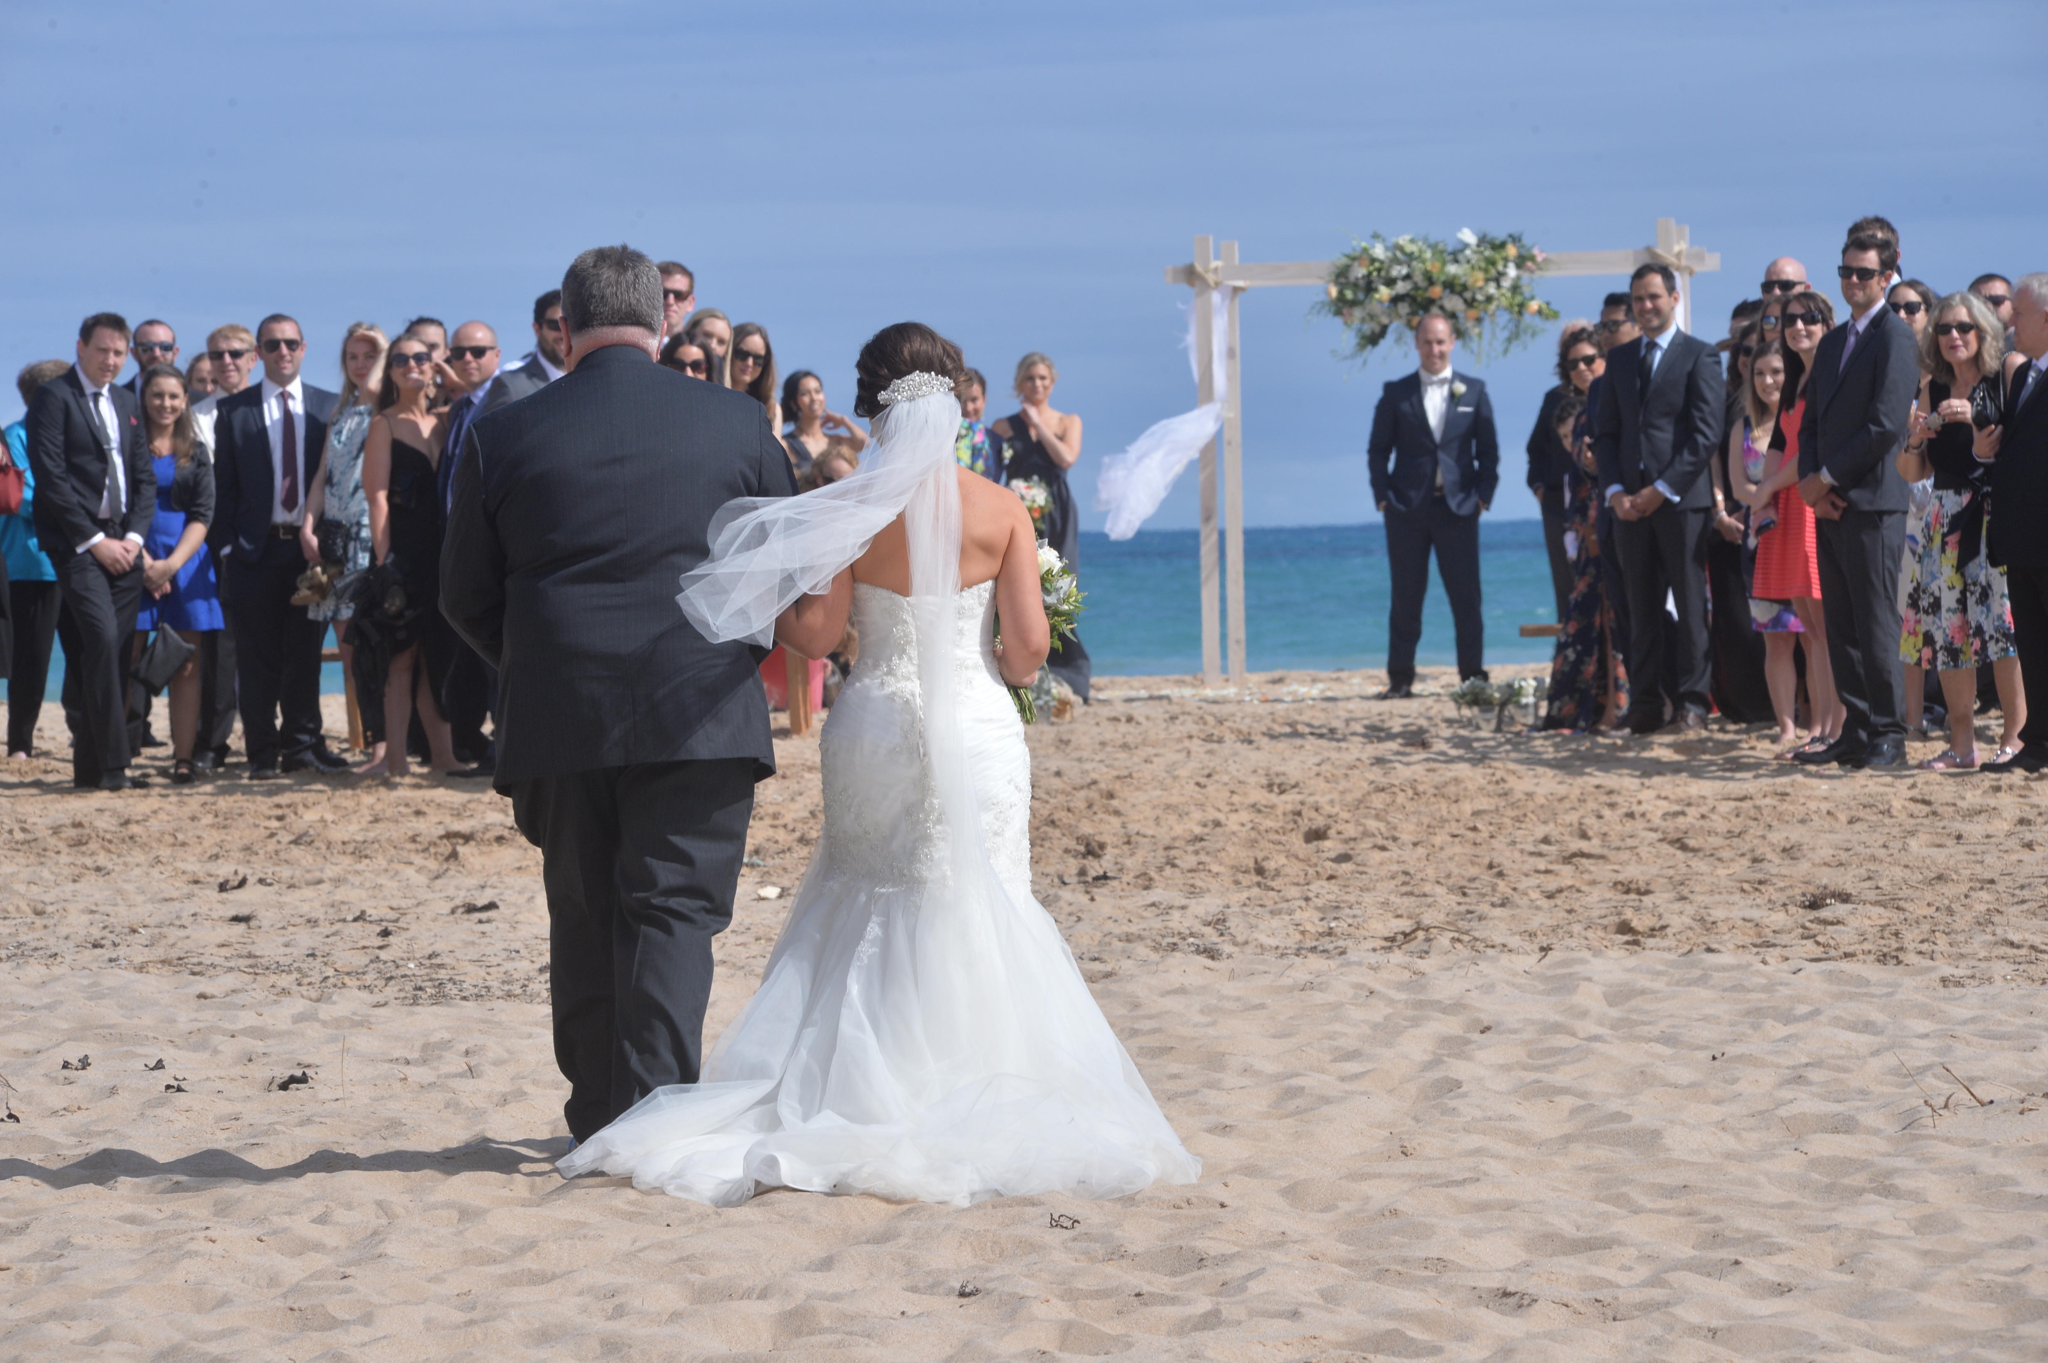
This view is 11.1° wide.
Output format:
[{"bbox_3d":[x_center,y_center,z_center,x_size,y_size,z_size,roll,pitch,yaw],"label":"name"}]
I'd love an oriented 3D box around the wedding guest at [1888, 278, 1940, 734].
[{"bbox_3d":[3.342,-0.653,39.400,0.430,1.700,0.320,-1,1,22],"label":"wedding guest"}]

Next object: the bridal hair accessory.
[{"bbox_3d":[-0.211,-0.579,20.870,0.155,0.065,0.060,-2,1,0],"label":"bridal hair accessory"}]

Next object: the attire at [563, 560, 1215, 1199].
[{"bbox_3d":[-0.270,0.391,20.500,1.200,1.170,1.250,-2,1,1],"label":"attire"}]

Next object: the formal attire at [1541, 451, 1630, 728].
[{"bbox_3d":[2.208,-0.356,41.400,0.420,1.100,0.360,-1,1,15],"label":"formal attire"}]

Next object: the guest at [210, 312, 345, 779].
[{"bbox_3d":[-2.881,-0.525,40.600,0.530,1.797,0.340,-1,1,-15],"label":"guest"}]

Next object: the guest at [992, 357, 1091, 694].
[{"bbox_3d":[0.079,-0.725,49.400,0.470,1.638,0.400,-1,1,0],"label":"guest"}]

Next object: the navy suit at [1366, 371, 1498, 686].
[{"bbox_3d":[1.932,-0.722,49.700,0.610,1.520,0.340,-1,1,2],"label":"navy suit"}]

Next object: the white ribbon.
[{"bbox_3d":[0.664,-1.282,50.500,0.660,1.200,0.300,-1,1,0],"label":"white ribbon"}]

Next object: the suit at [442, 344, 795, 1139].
[{"bbox_3d":[-0.810,0.122,21.100,0.700,1.601,0.480,-1,1,5],"label":"suit"}]

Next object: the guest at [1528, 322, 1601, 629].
[{"bbox_3d":[2.269,-0.665,43.300,0.480,1.613,0.330,-1,1,25],"label":"guest"}]

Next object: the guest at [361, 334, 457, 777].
[{"bbox_3d":[-2.357,-0.485,40.400,0.450,1.702,0.330,-1,1,-25],"label":"guest"}]

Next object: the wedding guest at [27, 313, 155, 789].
[{"bbox_3d":[-3.571,-0.401,40.300,0.520,1.590,0.360,-2,1,-32],"label":"wedding guest"}]

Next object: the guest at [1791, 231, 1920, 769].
[{"bbox_3d":[2.856,-0.621,36.000,0.500,1.839,0.360,0,1,42],"label":"guest"}]

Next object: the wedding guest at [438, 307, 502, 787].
[{"bbox_3d":[-2.154,-0.523,41.700,0.480,1.790,0.340,-1,1,37],"label":"wedding guest"}]

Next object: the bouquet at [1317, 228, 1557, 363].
[{"bbox_3d":[2.010,-1.884,51.300,1.120,0.640,0.480,-1,1,6],"label":"bouquet"}]

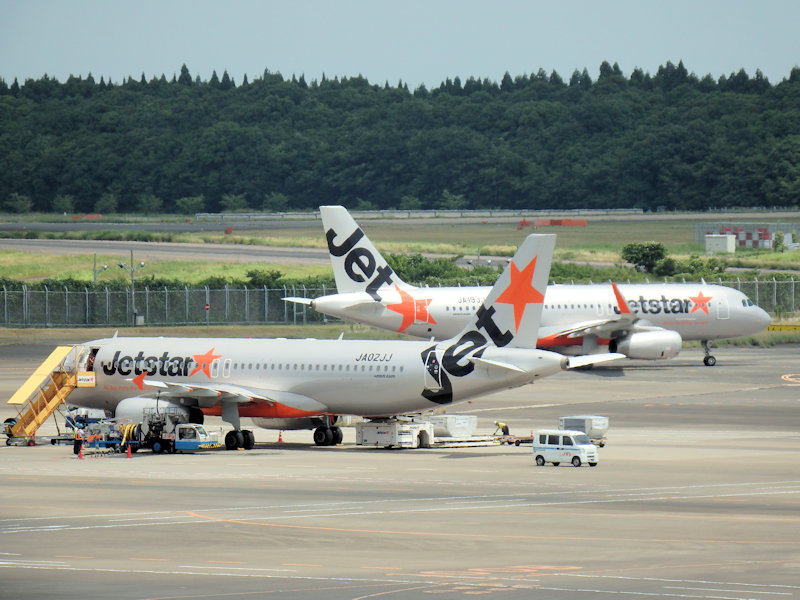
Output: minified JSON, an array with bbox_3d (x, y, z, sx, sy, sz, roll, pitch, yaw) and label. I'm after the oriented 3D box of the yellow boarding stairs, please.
[{"bbox_3d":[-19.642,5.328,481.560,1.900,5.450,6.200,1,2,39],"label":"yellow boarding stairs"}]

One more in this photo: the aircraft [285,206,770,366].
[{"bbox_3d":[10.407,-0.936,620.639,37.570,11.760,35.800,-1,1,-29],"label":"aircraft"}]

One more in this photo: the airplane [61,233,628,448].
[{"bbox_3d":[-5.583,2.234,476.555,37.570,11.760,34.100,1,2,39],"label":"airplane"}]

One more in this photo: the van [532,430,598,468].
[{"bbox_3d":[8.680,7.721,452.771,3.395,1.890,1.475,1,2,38],"label":"van"}]

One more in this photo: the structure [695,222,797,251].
[{"bbox_3d":[45.368,-8.207,1138.000,12.800,3.600,8.000,0,1,0],"label":"structure"}]

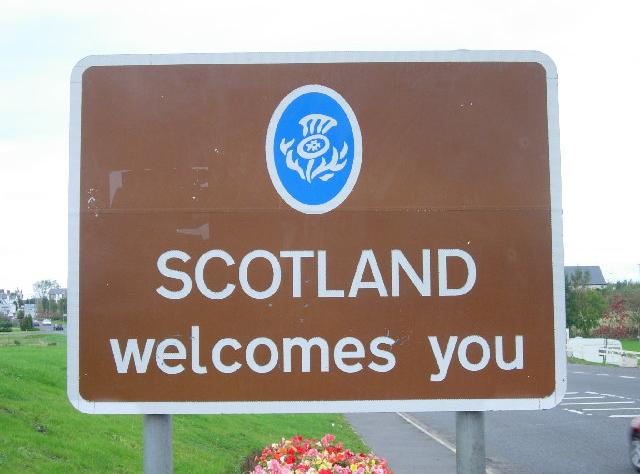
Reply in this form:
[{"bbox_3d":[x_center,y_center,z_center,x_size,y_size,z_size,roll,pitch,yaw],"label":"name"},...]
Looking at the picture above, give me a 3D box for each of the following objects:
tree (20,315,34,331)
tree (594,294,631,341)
[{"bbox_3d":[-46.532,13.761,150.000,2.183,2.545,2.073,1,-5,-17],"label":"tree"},{"bbox_3d":[17.372,4.722,56.000,2.095,2.732,1.991,-2,-5,17],"label":"tree"}]

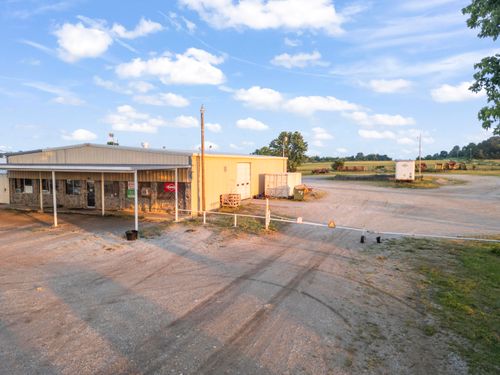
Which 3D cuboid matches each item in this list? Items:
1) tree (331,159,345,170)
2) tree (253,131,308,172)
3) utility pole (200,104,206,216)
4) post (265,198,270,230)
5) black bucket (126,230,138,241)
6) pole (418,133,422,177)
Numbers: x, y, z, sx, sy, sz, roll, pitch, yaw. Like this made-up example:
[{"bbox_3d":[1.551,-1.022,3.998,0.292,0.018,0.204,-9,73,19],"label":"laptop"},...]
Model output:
[{"bbox_3d":[32.247,-7.861,127.773,4.900,4.200,4.600,0,4,0],"label":"tree"},{"bbox_3d":[9.018,-10.343,102.510,16.500,13.000,14.000,0,4,0],"label":"tree"},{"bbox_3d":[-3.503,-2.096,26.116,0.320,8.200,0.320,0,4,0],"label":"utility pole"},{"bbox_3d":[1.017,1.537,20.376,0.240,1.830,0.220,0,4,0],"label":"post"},{"bbox_3d":[-6.084,2.430,17.937,0.590,0.420,0.570,0,4,0],"label":"black bucket"},{"bbox_3d":[33.867,-5.957,68.746,0.360,9.400,0.360,0,4,0],"label":"pole"}]

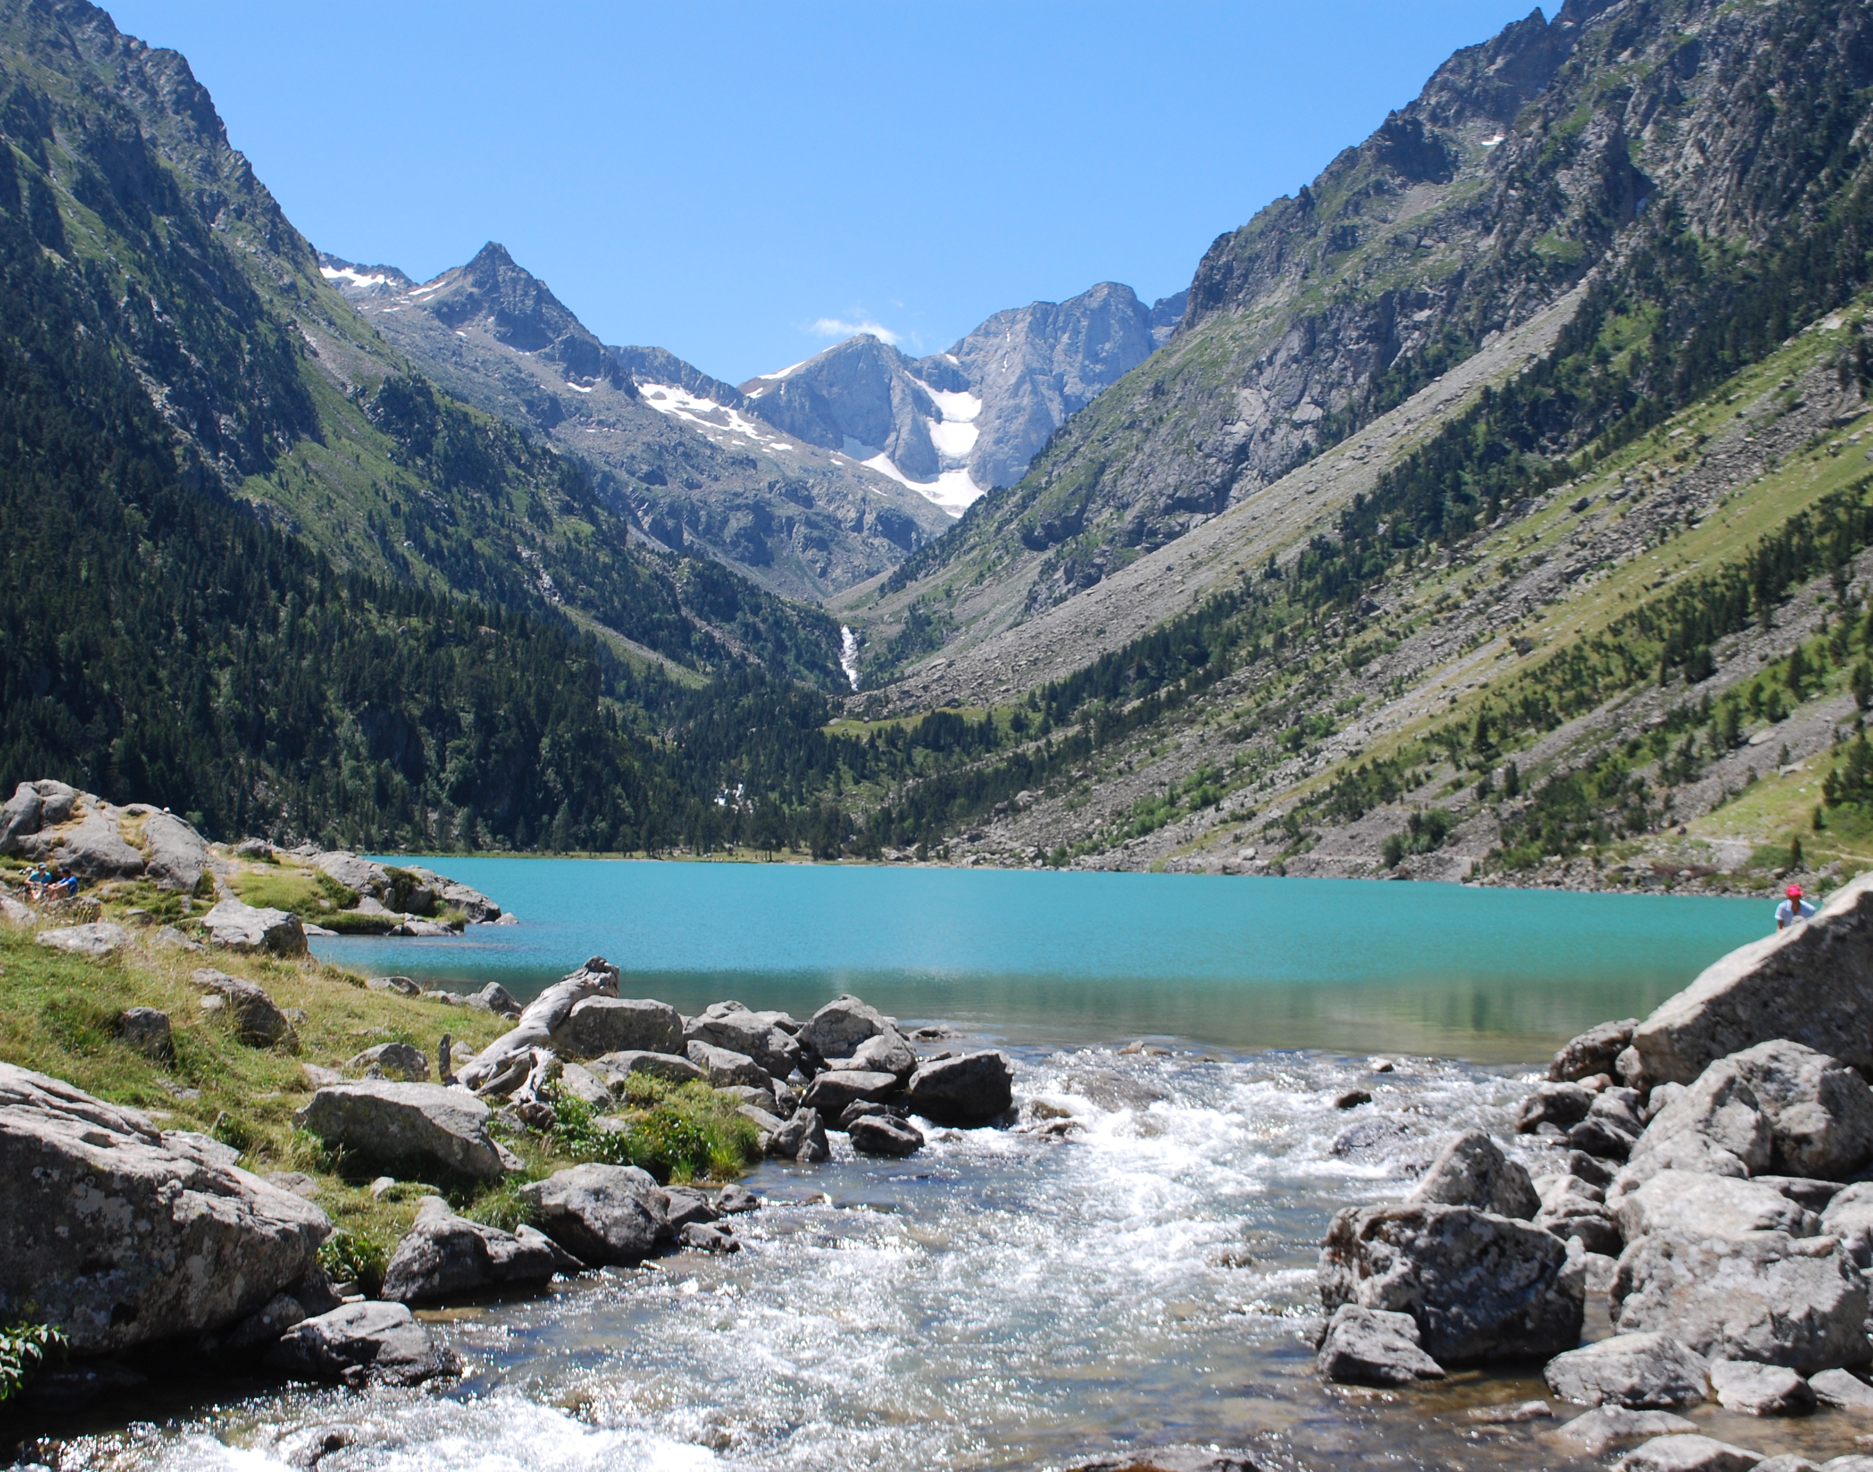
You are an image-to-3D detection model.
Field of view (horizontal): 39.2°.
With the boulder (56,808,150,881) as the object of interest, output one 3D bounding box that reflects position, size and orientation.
[{"bbox_3d":[-20.994,2.737,66.000,2.400,1.800,2.300,1,-3,-18],"label":"boulder"}]

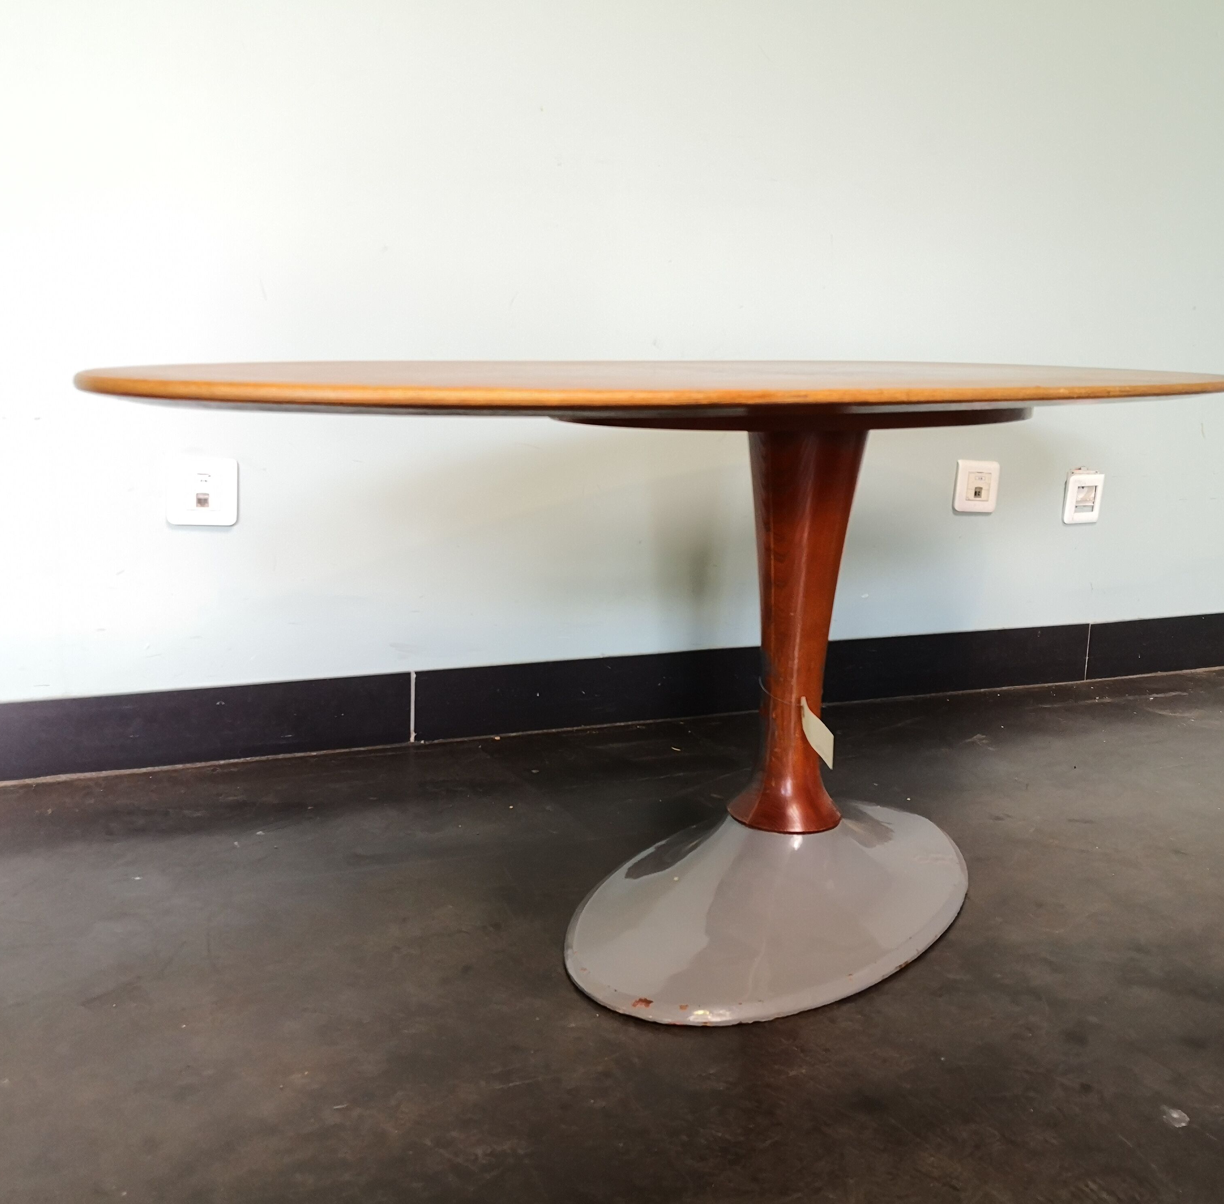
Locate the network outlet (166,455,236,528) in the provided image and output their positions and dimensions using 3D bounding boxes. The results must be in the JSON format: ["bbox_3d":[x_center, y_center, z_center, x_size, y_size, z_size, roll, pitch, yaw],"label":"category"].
[{"bbox_3d":[-0.507,-0.138,1.550,0.082,0.082,0.011,-3,12,-23],"label":"network outlet"}]

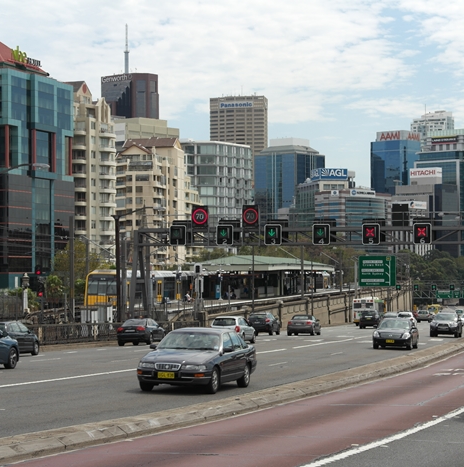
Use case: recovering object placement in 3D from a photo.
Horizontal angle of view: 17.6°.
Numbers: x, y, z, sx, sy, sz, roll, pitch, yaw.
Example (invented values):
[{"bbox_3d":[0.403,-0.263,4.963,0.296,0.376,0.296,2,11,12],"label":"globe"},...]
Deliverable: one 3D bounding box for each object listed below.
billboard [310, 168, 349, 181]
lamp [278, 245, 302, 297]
[{"bbox_3d":[54.700,-32.500,839.700,15.900,6.400,15.900,0,-2,-15],"label":"billboard"},{"bbox_3d":[5.792,3.829,147.000,2.500,5.600,0.350,-1,-1,11],"label":"lamp"}]

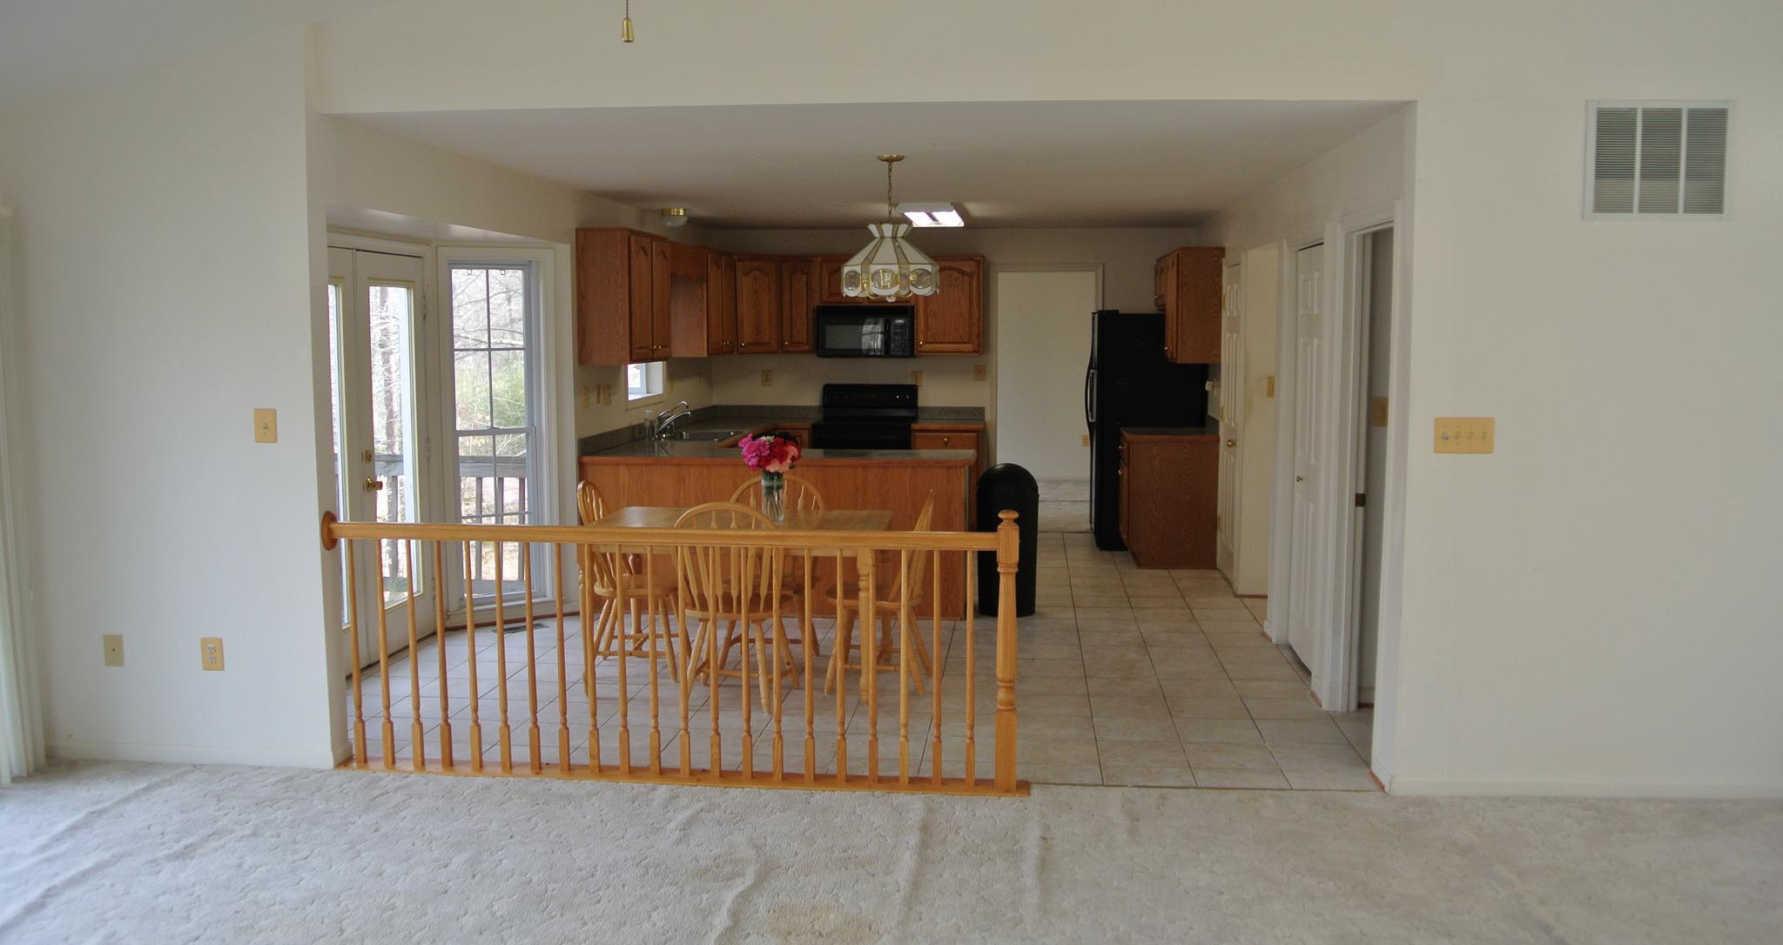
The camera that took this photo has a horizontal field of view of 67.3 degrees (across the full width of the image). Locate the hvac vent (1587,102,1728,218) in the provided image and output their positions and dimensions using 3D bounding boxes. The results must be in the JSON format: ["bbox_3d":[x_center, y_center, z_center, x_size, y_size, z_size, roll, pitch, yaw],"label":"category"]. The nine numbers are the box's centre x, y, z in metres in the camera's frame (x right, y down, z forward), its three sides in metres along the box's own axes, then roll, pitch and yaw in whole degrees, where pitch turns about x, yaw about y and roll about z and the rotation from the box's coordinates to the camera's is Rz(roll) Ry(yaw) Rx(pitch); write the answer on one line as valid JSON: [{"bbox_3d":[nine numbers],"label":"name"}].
[{"bbox_3d":[2.560,-1.043,4.471,0.458,0.389,0.025,1,6,6],"label":"hvac vent"}]

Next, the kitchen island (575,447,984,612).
[{"bbox_3d":[-0.654,0.346,7.938,2.270,0.915,0.610,1,6,6],"label":"kitchen island"}]

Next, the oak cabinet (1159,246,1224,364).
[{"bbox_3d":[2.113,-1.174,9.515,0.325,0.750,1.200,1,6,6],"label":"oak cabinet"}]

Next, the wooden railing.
[{"bbox_3d":[-0.819,0.631,4.948,2.640,1.020,0.120,1,6,6],"label":"wooden railing"}]

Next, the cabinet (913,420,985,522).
[{"bbox_3d":[0.454,0.061,10.373,0.515,0.910,0.620,1,6,6],"label":"cabinet"}]

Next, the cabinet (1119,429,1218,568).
[{"bbox_3d":[1.939,0.169,9.432,0.630,0.920,0.680,1,6,6],"label":"cabinet"}]

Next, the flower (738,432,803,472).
[{"bbox_3d":[-0.553,-0.086,6.100,0.260,0.175,0.250,1,6,6],"label":"flower"}]

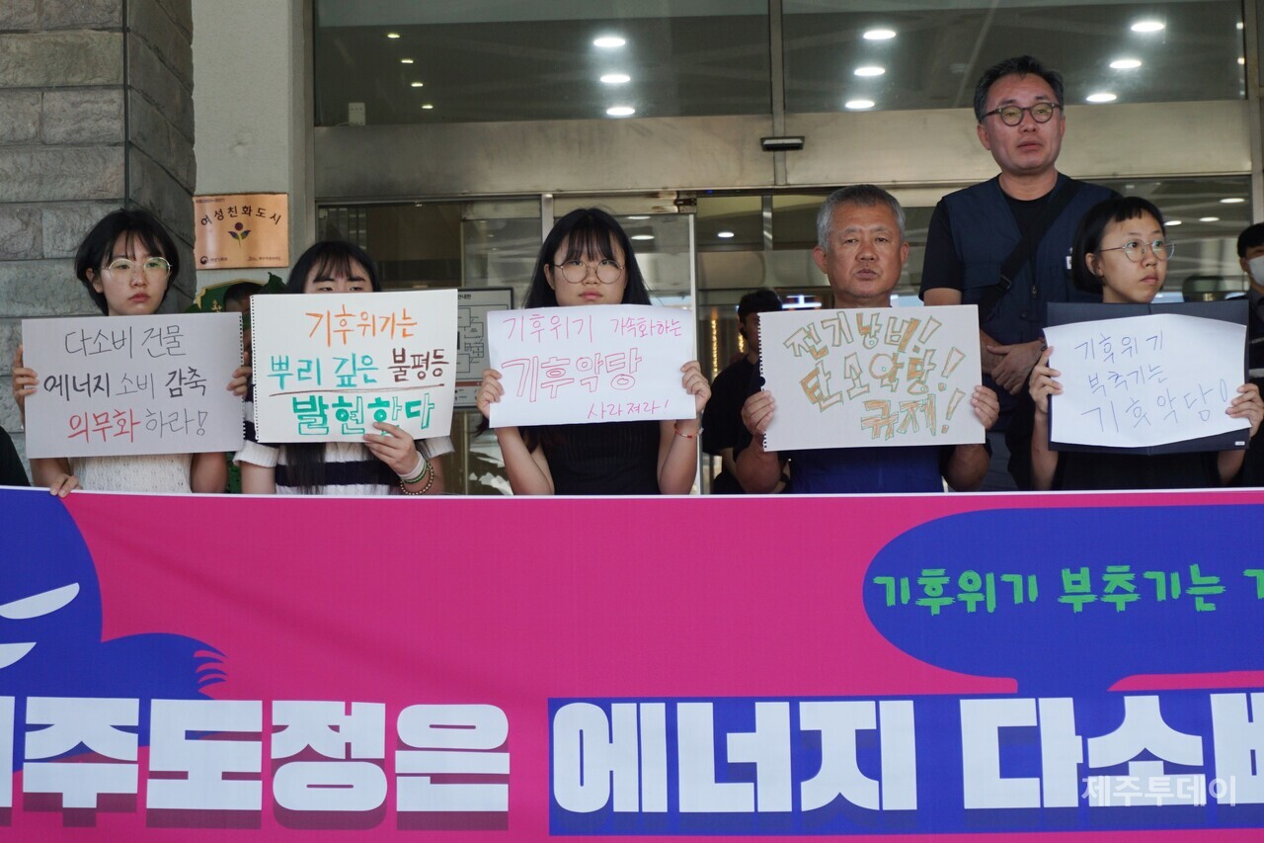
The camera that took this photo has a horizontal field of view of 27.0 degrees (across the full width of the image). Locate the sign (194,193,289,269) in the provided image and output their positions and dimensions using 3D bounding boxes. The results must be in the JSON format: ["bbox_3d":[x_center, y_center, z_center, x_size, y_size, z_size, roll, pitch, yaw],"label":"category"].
[{"bbox_3d":[-1.574,-0.763,10.600,0.385,0.300,0.020,-1,-6,2],"label":"sign"}]

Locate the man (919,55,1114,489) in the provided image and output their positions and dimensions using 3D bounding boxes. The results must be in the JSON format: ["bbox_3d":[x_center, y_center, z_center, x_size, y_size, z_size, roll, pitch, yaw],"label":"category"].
[{"bbox_3d":[0.870,0.074,5.634,0.520,1.740,0.330,-2,-6,7],"label":"man"}]

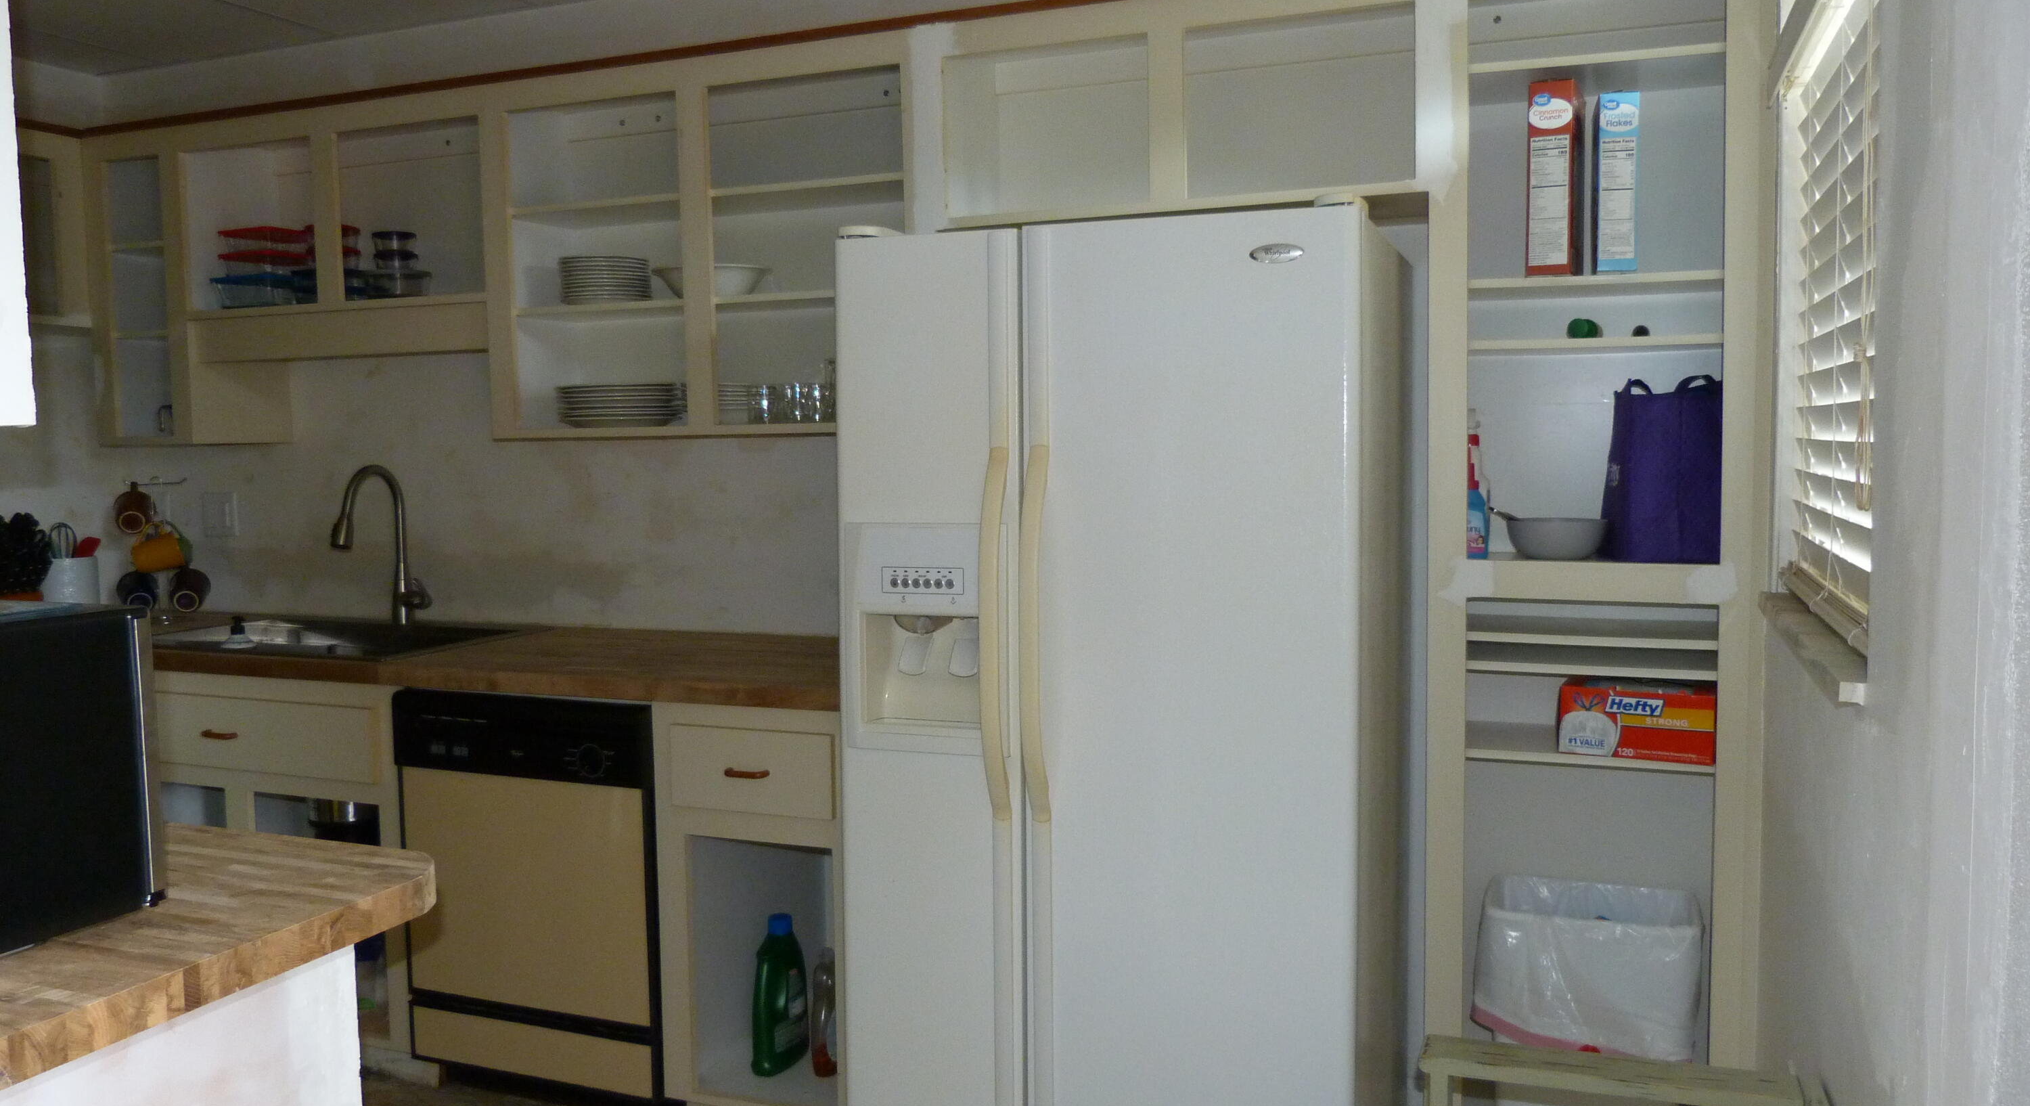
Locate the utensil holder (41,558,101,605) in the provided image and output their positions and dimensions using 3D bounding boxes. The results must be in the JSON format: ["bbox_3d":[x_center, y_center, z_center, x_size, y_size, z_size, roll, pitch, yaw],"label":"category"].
[{"bbox_3d":[-2.330,0.099,3.615,0.138,0.163,0.138,1,4,22],"label":"utensil holder"}]

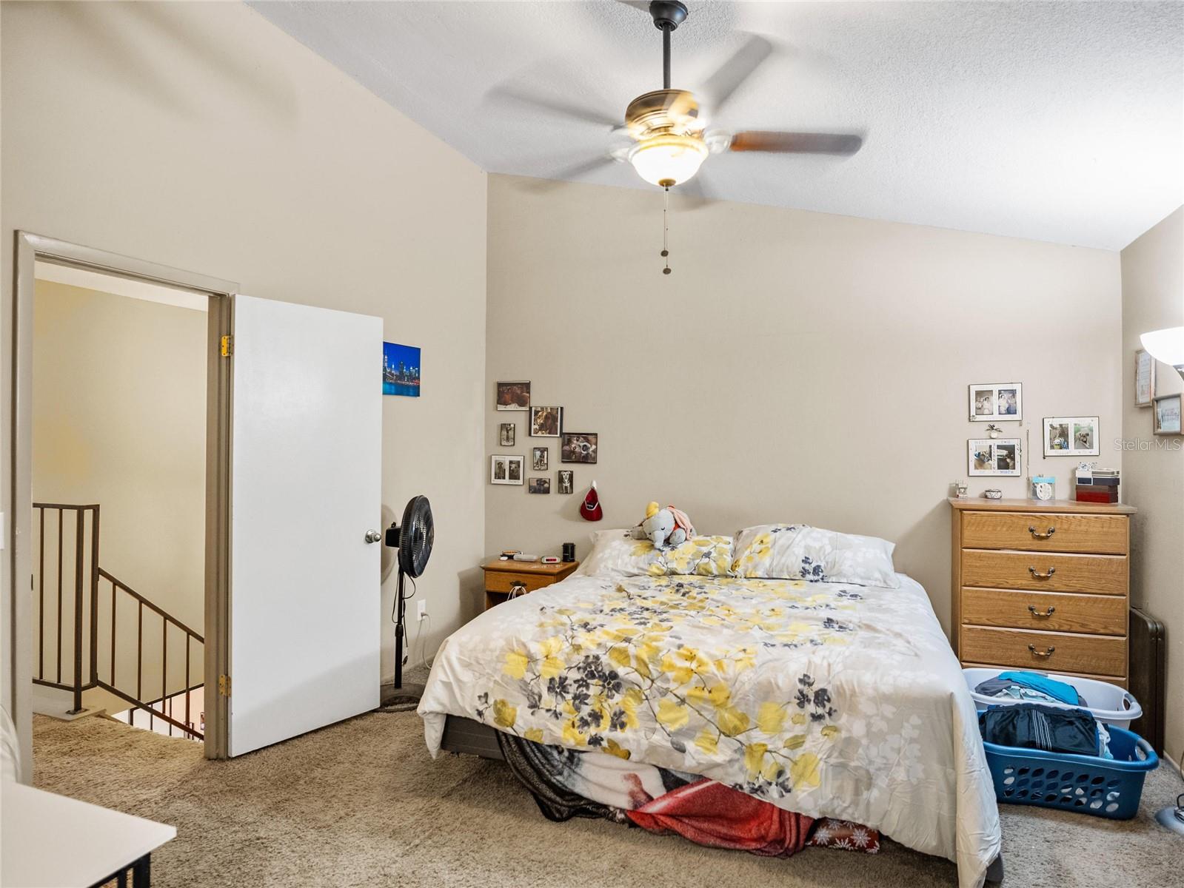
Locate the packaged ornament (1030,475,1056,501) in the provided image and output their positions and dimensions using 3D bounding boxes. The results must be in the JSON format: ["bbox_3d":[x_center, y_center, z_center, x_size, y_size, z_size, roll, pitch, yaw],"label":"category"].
[{"bbox_3d":[2.482,0.244,3.758,0.113,0.133,0.030,0,0,22],"label":"packaged ornament"}]

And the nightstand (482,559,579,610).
[{"bbox_3d":[-0.389,1.088,4.506,0.545,0.580,0.440,0,0,23],"label":"nightstand"}]

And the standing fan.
[{"bbox_3d":[-1.055,0.836,3.740,0.420,1.105,0.450,0,0,-2],"label":"standing fan"}]

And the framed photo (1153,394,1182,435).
[{"bbox_3d":[2.436,-0.123,2.885,0.025,0.167,0.280,0,0,23],"label":"framed photo"}]

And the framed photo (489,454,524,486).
[{"bbox_3d":[-0.600,0.186,4.885,0.262,0.210,0.020,0,0,23],"label":"framed photo"}]

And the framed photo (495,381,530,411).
[{"bbox_3d":[-0.557,-0.339,4.854,0.262,0.217,0.018,0,0,23],"label":"framed photo"}]

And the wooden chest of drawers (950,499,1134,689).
[{"bbox_3d":[2.236,0.844,3.470,0.750,1.090,0.420,0,0,23],"label":"wooden chest of drawers"}]

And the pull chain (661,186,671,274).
[{"bbox_3d":[0.248,-0.716,2.290,0.034,0.298,0.030,0,0,0],"label":"pull chain"}]

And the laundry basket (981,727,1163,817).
[{"bbox_3d":[1.815,1.264,2.710,0.630,0.250,0.420,0,0,17],"label":"laundry basket"}]

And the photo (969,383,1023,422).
[{"bbox_3d":[2.178,-0.224,3.691,0.252,0.214,0.018,0,0,23],"label":"photo"}]

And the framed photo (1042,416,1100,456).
[{"bbox_3d":[2.492,-0.039,3.557,0.247,0.209,0.018,0,0,23],"label":"framed photo"}]

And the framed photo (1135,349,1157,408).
[{"bbox_3d":[2.537,-0.306,3.134,0.021,0.265,0.210,0,0,23],"label":"framed photo"}]

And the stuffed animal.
[{"bbox_3d":[0.435,0.490,4.130,0.320,0.265,0.310,0,0,27],"label":"stuffed animal"}]

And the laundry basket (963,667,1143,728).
[{"bbox_3d":[1.988,1.220,3.028,0.640,0.270,0.465,0,0,23],"label":"laundry basket"}]

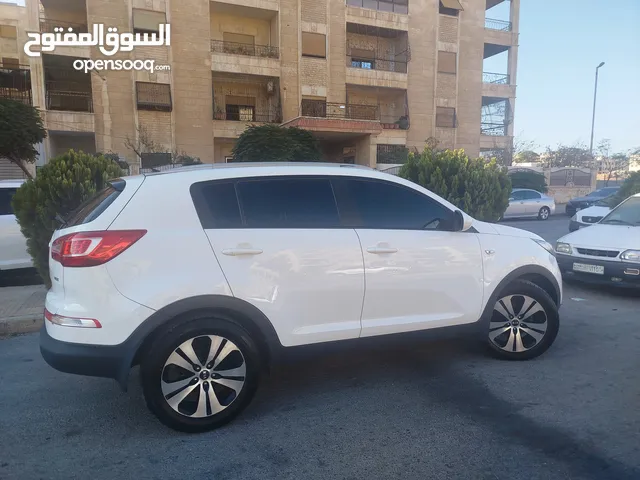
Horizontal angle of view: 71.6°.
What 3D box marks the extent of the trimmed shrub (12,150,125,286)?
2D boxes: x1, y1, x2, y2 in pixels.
[{"bbox_3d":[-3.015,-0.183,5.366,1.240,1.746,1.240,-3,7,-25],"label":"trimmed shrub"}]

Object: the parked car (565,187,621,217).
[{"bbox_3d":[14.688,-1.889,22.233,4.500,1.460,1.780,-2,6,-19],"label":"parked car"}]

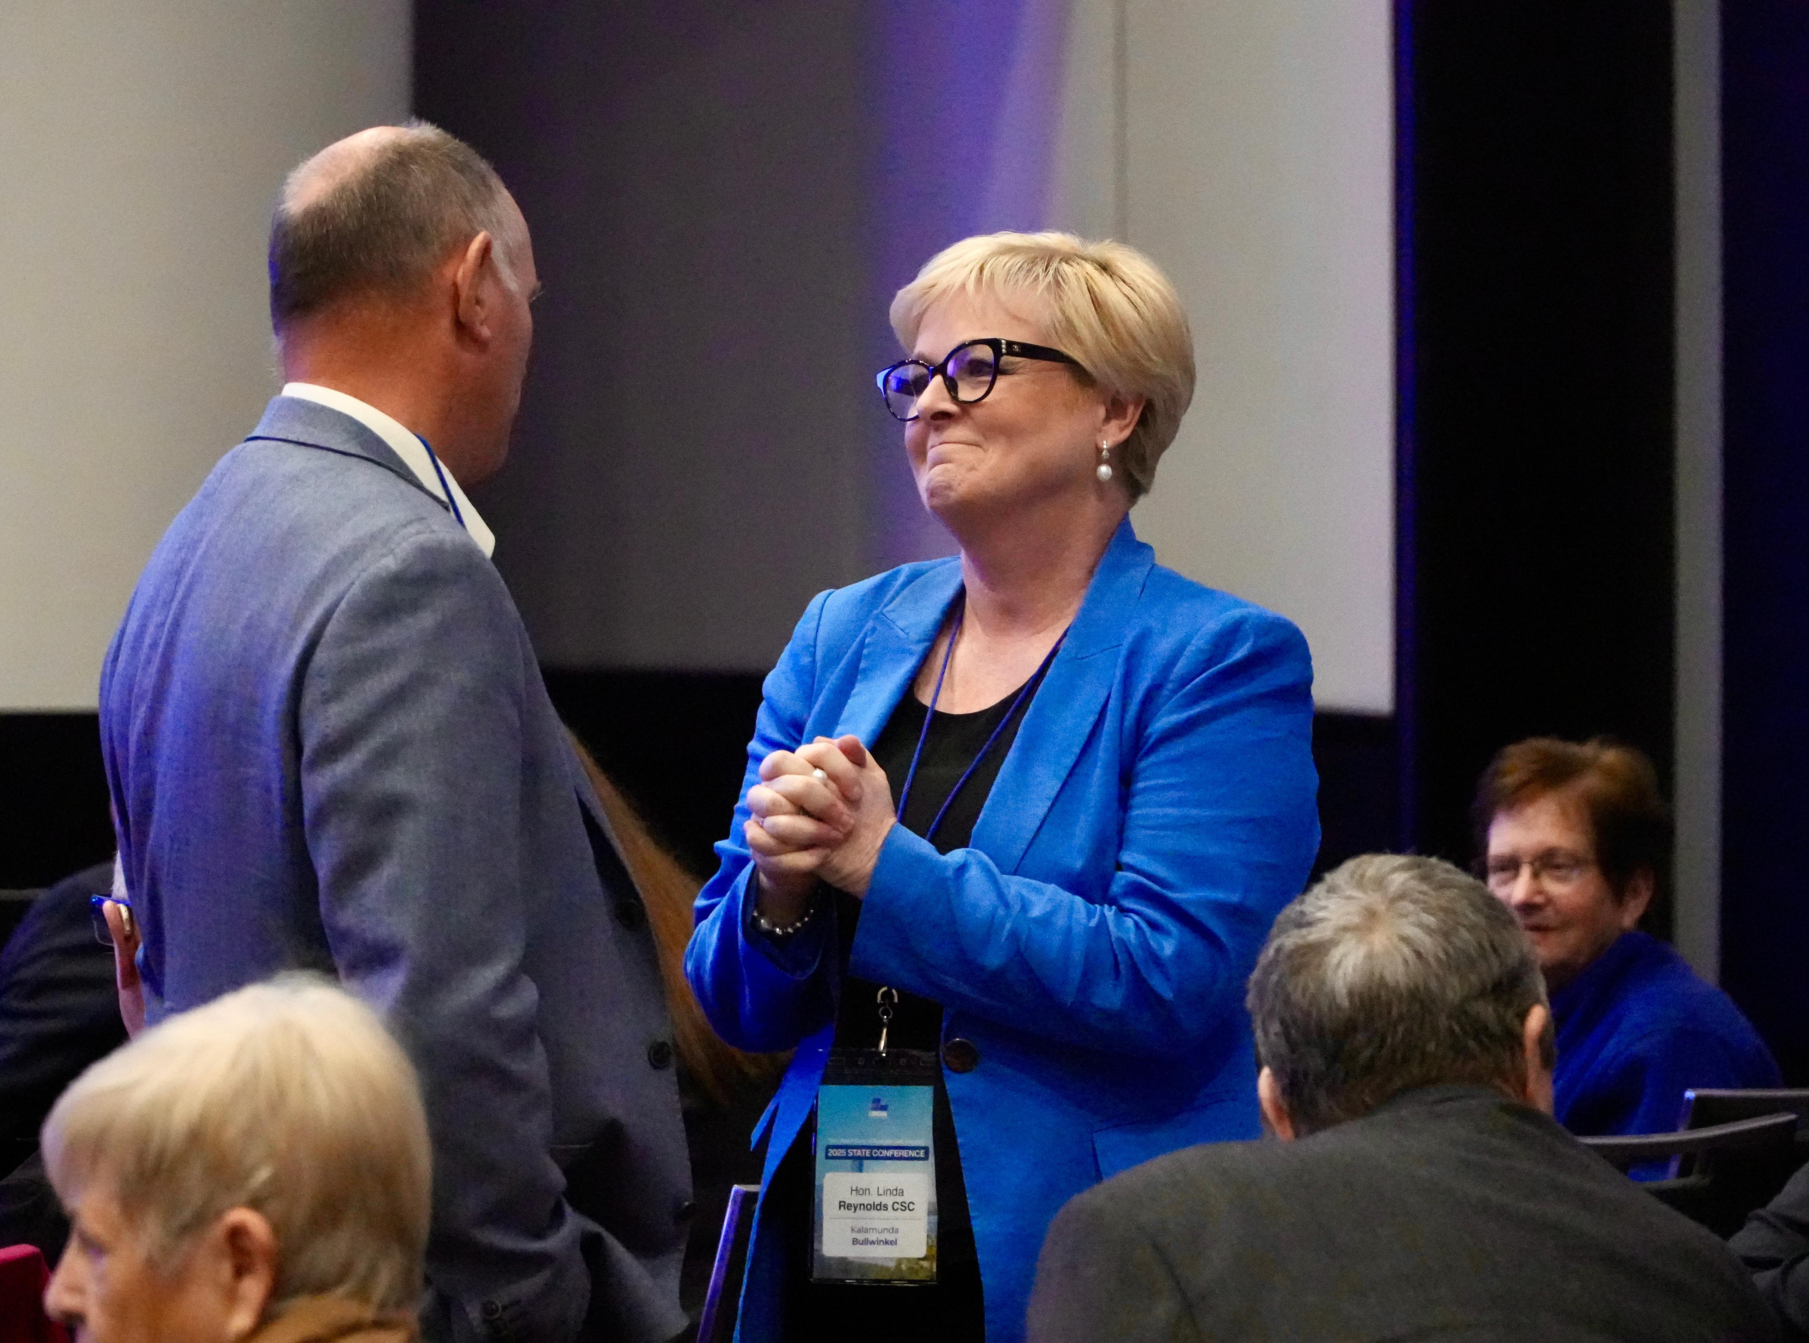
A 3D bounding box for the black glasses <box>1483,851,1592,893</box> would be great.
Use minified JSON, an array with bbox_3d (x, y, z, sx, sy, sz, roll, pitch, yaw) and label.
[{"bbox_3d":[0.694,0.216,9.218,0.135,0.041,0.140,-2,-7,33],"label":"black glasses"}]

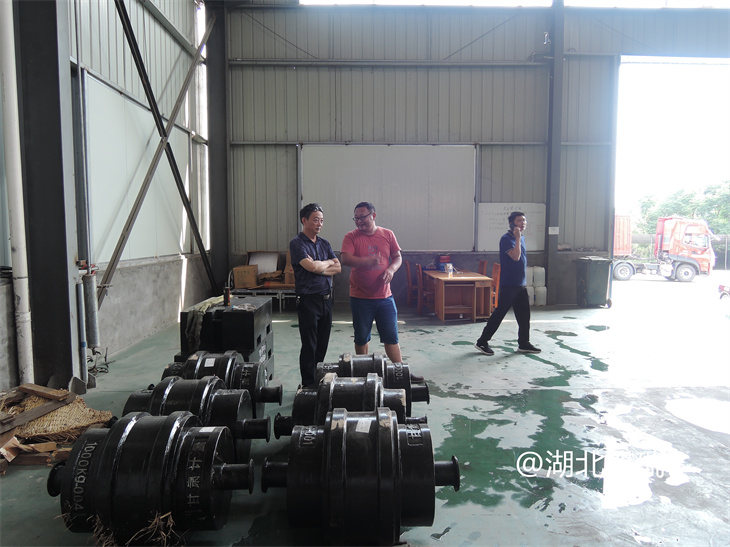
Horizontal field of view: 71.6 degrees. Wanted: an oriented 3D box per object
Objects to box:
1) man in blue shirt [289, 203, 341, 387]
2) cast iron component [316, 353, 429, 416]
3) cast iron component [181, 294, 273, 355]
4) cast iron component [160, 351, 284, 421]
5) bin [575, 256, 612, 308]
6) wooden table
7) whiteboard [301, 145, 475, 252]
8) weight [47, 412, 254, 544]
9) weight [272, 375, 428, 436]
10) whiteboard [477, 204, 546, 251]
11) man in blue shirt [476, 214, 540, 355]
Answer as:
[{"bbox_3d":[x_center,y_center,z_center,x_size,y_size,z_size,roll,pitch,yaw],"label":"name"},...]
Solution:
[{"bbox_3d":[-0.456,0.227,4.620,0.330,1.727,0.470,4,6,42],"label":"man in blue shirt"},{"bbox_3d":[-0.011,0.864,3.586,0.910,0.605,0.605,0,4,-3],"label":"cast iron component"},{"bbox_3d":[-1.188,0.436,4.532,0.580,0.330,0.930,0,4,-1],"label":"cast iron component"},{"bbox_3d":[-1.072,0.866,3.614,0.925,0.604,0.604,0,4,-1],"label":"cast iron component"},{"bbox_3d":[4.625,0.185,10.291,0.500,0.980,0.590,0,4,-3],"label":"bin"},{"bbox_3d":[1.665,0.376,9.302,0.881,0.720,1.950,0,4,-1],"label":"wooden table"},{"bbox_3d":[0.473,-1.516,10.271,3.539,2.138,0.050,0,4,-1],"label":"whiteboard"},{"bbox_3d":[-0.994,0.961,2.372,0.925,0.604,0.604,0,4,-1],"label":"weight"},{"bbox_3d":[-0.078,0.915,3.040,0.900,0.610,0.610,0,5,3],"label":"weight"},{"bbox_3d":[3.021,-0.936,10.351,1.391,0.984,0.030,0,4,-1],"label":"whiteboard"},{"bbox_3d":[1.724,0.122,6.095,0.800,1.720,0.500,1,4,10],"label":"man in blue shirt"}]

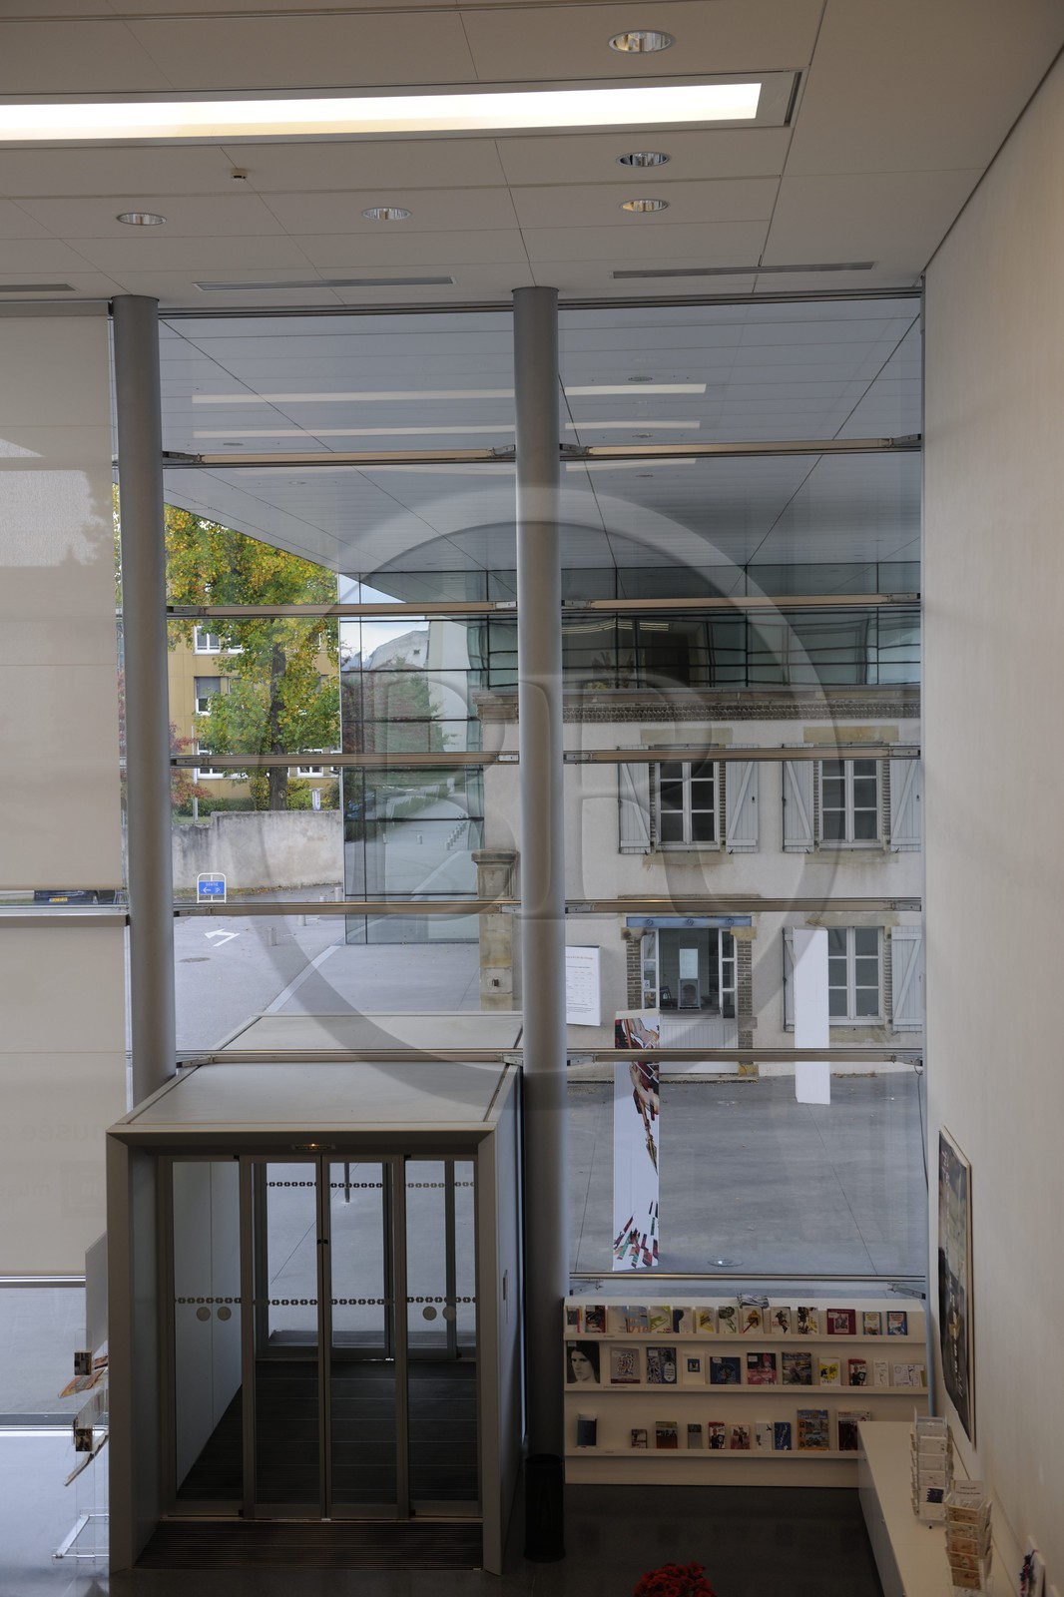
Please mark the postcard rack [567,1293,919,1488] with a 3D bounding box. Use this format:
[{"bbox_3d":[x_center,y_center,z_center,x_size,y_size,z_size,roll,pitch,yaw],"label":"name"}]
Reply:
[{"bbox_3d":[1.538,4.281,14.391,2.593,1.272,0.445,-1,3,4],"label":"postcard rack"}]

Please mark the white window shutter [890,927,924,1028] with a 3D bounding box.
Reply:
[{"bbox_3d":[5.519,2.647,29.241,0.470,1.548,0.050,-1,3,4],"label":"white window shutter"}]

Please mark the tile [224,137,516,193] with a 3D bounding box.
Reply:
[{"bbox_3d":[-0.901,-3.540,11.152,1.479,0.030,0.974,-1,3,3],"label":"tile"}]

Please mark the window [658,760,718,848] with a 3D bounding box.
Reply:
[{"bbox_3d":[2.357,0.001,30.307,0.925,1.556,0.120,-1,3,4],"label":"window"}]

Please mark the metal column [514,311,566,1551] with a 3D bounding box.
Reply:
[{"bbox_3d":[0.065,0.829,13.526,0.285,8.474,0.285,-1,3,4],"label":"metal column"}]

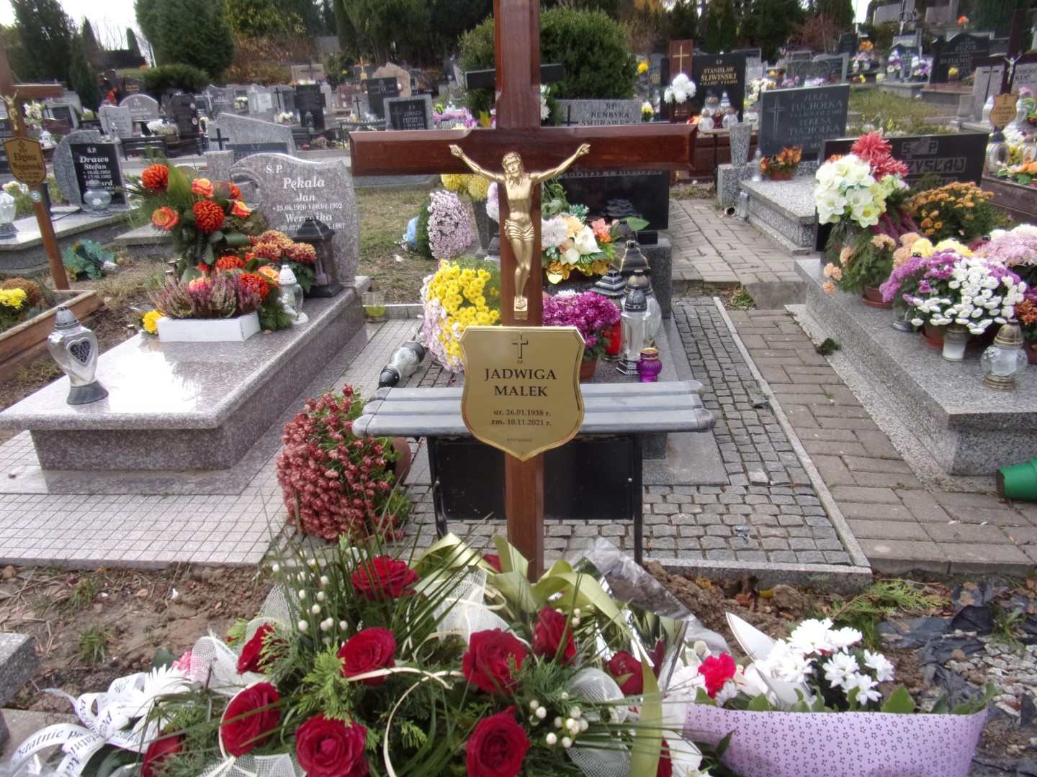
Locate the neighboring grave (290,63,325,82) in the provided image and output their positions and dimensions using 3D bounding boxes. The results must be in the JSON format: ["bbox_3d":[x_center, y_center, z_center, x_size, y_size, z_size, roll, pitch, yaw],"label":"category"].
[{"bbox_3d":[-5.837,-8.710,20.000,0.930,0.650,0.130,-1,21,6],"label":"neighboring grave"}]

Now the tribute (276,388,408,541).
[{"bbox_3d":[-0.517,0.220,2.130,0.390,0.420,0.420,-11,24,-37],"label":"tribute"}]

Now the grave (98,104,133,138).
[{"bbox_3d":[-8.128,-5.383,14.500,0.620,0.640,0.100,-1,21,6],"label":"grave"}]

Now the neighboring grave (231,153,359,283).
[{"bbox_3d":[-1.252,-0.966,4.100,0.680,0.710,0.090,-1,21,6],"label":"neighboring grave"}]

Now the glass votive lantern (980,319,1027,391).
[{"bbox_3d":[1.548,-0.106,2.290,0.128,0.220,0.128,-1,21,6],"label":"glass votive lantern"}]

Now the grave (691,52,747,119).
[{"bbox_3d":[2.333,-3.530,8.400,0.620,0.740,0.090,-1,21,6],"label":"grave"}]

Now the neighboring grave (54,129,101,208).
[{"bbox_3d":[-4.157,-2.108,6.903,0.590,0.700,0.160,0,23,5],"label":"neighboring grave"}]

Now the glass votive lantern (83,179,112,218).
[{"bbox_3d":[-3.571,-1.612,6.100,0.200,0.300,0.200,-1,21,6],"label":"glass votive lantern"}]

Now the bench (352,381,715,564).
[{"bbox_3d":[0.057,0.258,2.098,0.945,0.460,0.300,-1,21,3],"label":"bench"}]

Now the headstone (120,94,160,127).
[{"bbox_3d":[-7.888,-5.759,14.975,0.760,0.740,0.180,0,23,5],"label":"headstone"}]

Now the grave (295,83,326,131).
[{"bbox_3d":[-3.873,-5.222,13.350,0.540,0.810,0.150,0,23,5],"label":"grave"}]

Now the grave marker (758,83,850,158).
[{"bbox_3d":[2.363,-2.216,5.950,0.660,0.540,0.090,1,20,8],"label":"grave marker"}]

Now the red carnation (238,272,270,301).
[{"bbox_3d":[-1.278,-0.494,3.480,0.140,0.125,0.120,0,20,6],"label":"red carnation"}]

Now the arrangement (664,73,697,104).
[{"bbox_3d":[1.825,-3.386,8.100,0.360,0.330,0.300,0,20,6],"label":"arrangement"}]

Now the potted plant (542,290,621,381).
[{"bbox_3d":[0.196,-0.192,2.577,0.360,0.310,0.340,0,23,5],"label":"potted plant"}]

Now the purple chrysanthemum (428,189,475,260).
[{"bbox_3d":[-0.460,-1.129,4.950,0.330,0.450,0.380,0,20,6],"label":"purple chrysanthemum"}]

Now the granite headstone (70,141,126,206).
[{"bbox_3d":[-3.450,-1.762,5.900,0.390,0.500,0.070,0,20,6],"label":"granite headstone"}]

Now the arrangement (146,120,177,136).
[{"bbox_3d":[-6.474,-4.714,13.014,0.480,0.290,0.400,0,23,5],"label":"arrangement"}]

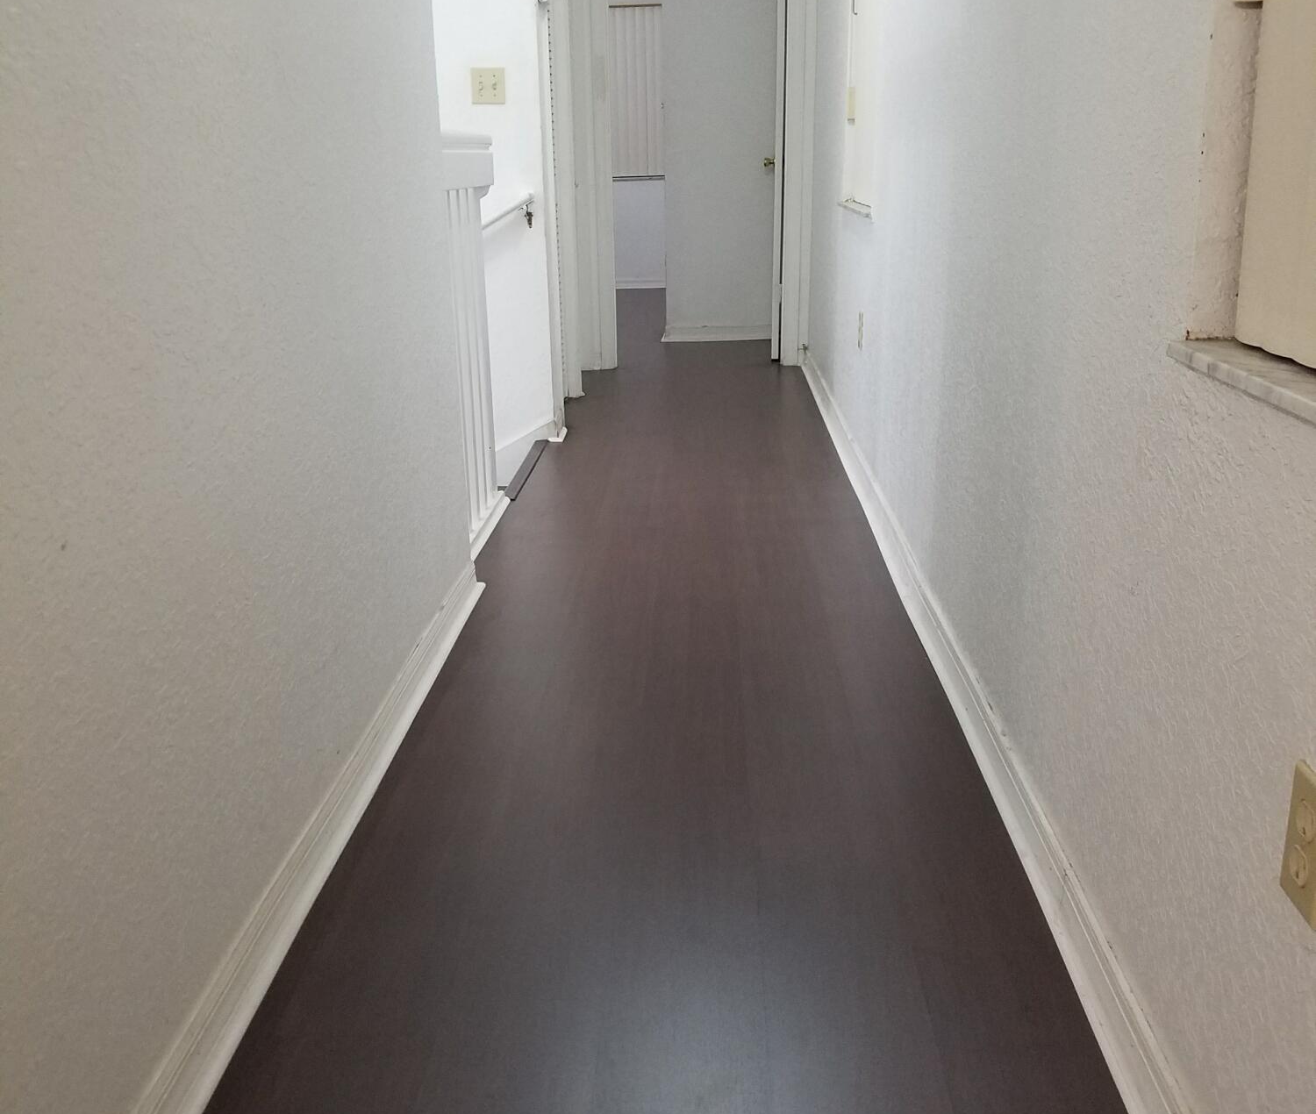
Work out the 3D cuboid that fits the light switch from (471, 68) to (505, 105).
[{"bbox_3d":[-0.564,-1.565,4.383,0.115,0.115,0.015,0,17,2],"label":"light switch"}]

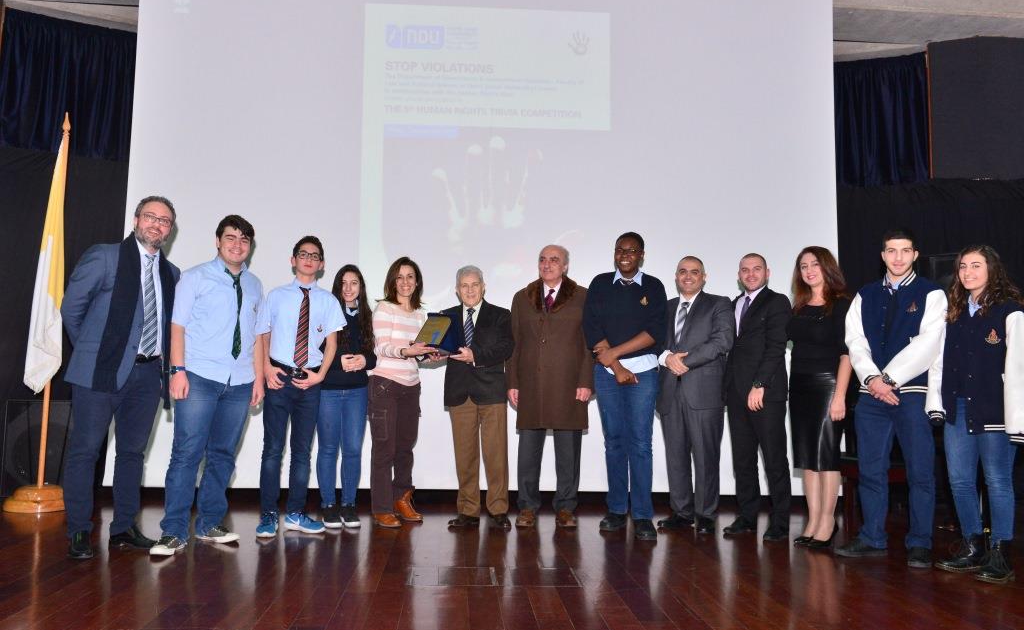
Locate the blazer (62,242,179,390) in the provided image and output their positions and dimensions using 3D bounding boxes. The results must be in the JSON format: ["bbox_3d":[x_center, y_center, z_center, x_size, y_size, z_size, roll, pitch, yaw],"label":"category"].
[{"bbox_3d":[-2.021,0.003,4.260,0.500,0.760,0.350,10,-6,-43],"label":"blazer"}]

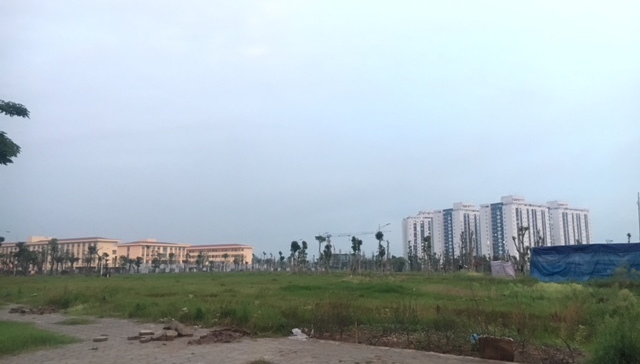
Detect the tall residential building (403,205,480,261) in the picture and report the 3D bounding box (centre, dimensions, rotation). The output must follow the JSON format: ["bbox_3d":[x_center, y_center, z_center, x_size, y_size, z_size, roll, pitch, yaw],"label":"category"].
[{"bbox_3d":[106.061,45.580,470.000,50.000,53.000,42.000,5,-10,-30],"label":"tall residential building"}]

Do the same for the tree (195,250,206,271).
[{"bbox_3d":[-26.744,17.680,120.000,2.690,4.700,2.600,0,-9,0],"label":"tree"}]

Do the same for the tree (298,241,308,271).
[{"bbox_3d":[-2.399,11.648,83.000,1.240,5.030,1.200,0,-9,0],"label":"tree"}]

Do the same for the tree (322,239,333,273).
[{"bbox_3d":[1.185,11.470,82.000,1.450,5.050,1.410,0,-9,0],"label":"tree"}]

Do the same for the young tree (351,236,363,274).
[{"bbox_3d":[5.346,10.692,78.000,1.670,5.530,1.620,0,-9,0],"label":"young tree"}]

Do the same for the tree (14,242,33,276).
[{"bbox_3d":[-42.578,11.129,77.000,2.580,4.880,2.510,0,-9,0],"label":"tree"}]

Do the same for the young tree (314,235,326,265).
[{"bbox_3d":[0.116,11.222,83.000,1.780,5.730,1.730,0,-9,0],"label":"young tree"}]

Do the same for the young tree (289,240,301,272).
[{"bbox_3d":[-3.747,11.546,82.000,1.840,5.050,1.780,0,-9,0],"label":"young tree"}]

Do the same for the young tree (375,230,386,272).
[{"bbox_3d":[9.064,10.556,80.000,1.720,6.340,1.660,0,-9,0],"label":"young tree"}]

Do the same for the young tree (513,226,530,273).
[{"bbox_3d":[24.427,8.334,65.000,2.180,5.760,2.120,0,-9,0],"label":"young tree"}]

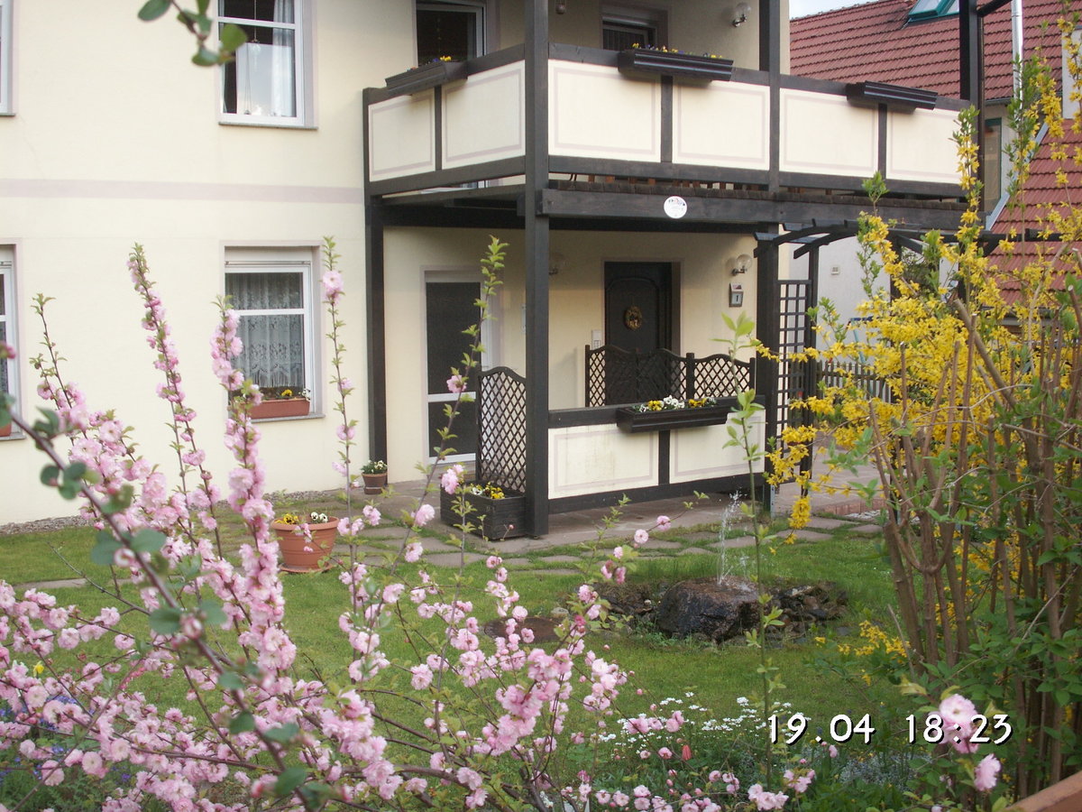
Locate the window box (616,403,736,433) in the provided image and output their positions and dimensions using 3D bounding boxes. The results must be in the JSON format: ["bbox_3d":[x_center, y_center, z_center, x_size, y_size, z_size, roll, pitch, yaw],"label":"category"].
[{"bbox_3d":[1.117,0.096,9.654,1.025,0.178,0.223,-4,8,-32],"label":"window box"}]

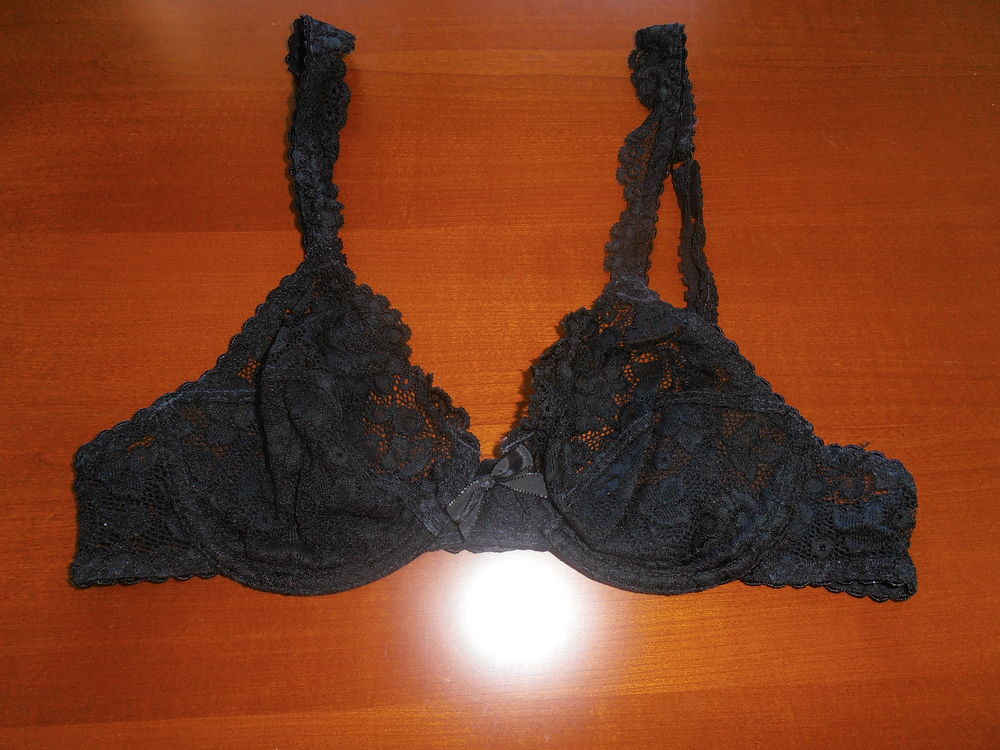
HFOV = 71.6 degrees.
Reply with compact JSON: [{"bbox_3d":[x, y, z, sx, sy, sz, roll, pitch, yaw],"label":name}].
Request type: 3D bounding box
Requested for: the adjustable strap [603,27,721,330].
[{"bbox_3d":[0.085,-0.120,0.384,0.057,0.020,0.197,2,69,2],"label":"adjustable strap"}]

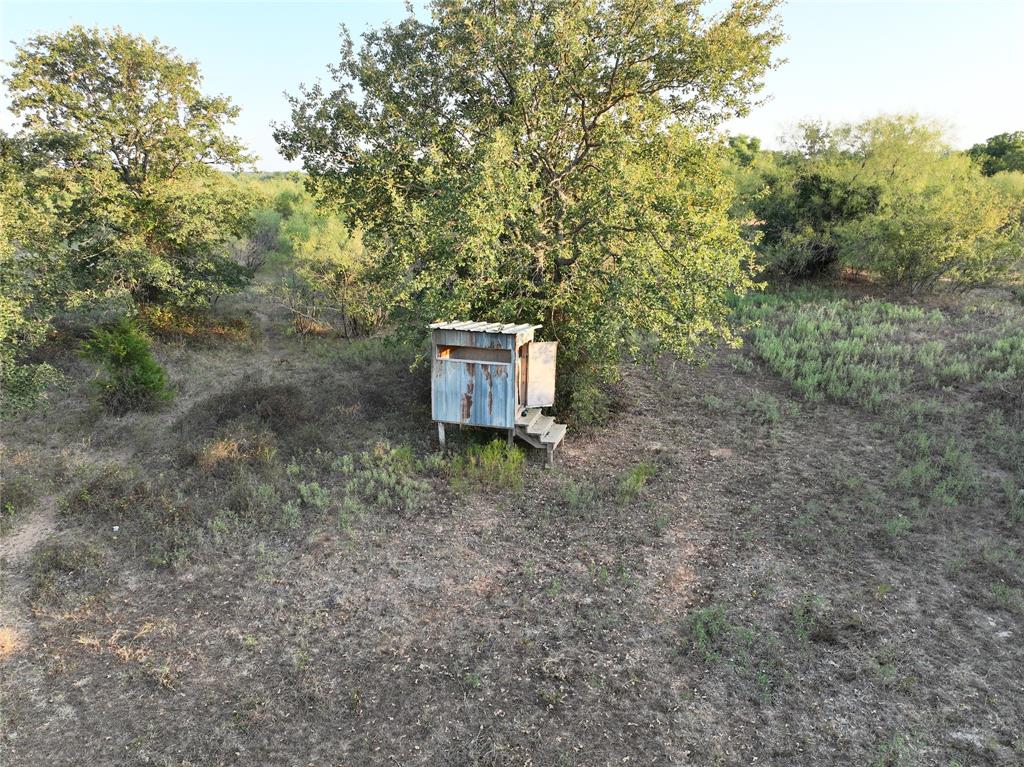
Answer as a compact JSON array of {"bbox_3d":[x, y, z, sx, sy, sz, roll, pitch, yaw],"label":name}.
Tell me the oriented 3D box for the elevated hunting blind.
[{"bbox_3d":[-0.119,-0.017,13.840,2.570,2.670,1.900,4,17,12],"label":"elevated hunting blind"}]

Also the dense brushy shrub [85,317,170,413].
[{"bbox_3d":[-9.006,-0.524,16.664,1.880,2.000,1.780,0,17,0],"label":"dense brushy shrub"}]

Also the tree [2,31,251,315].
[{"bbox_3d":[-14.195,-7.807,26.683,8.800,10.130,8.800,0,17,0],"label":"tree"}]

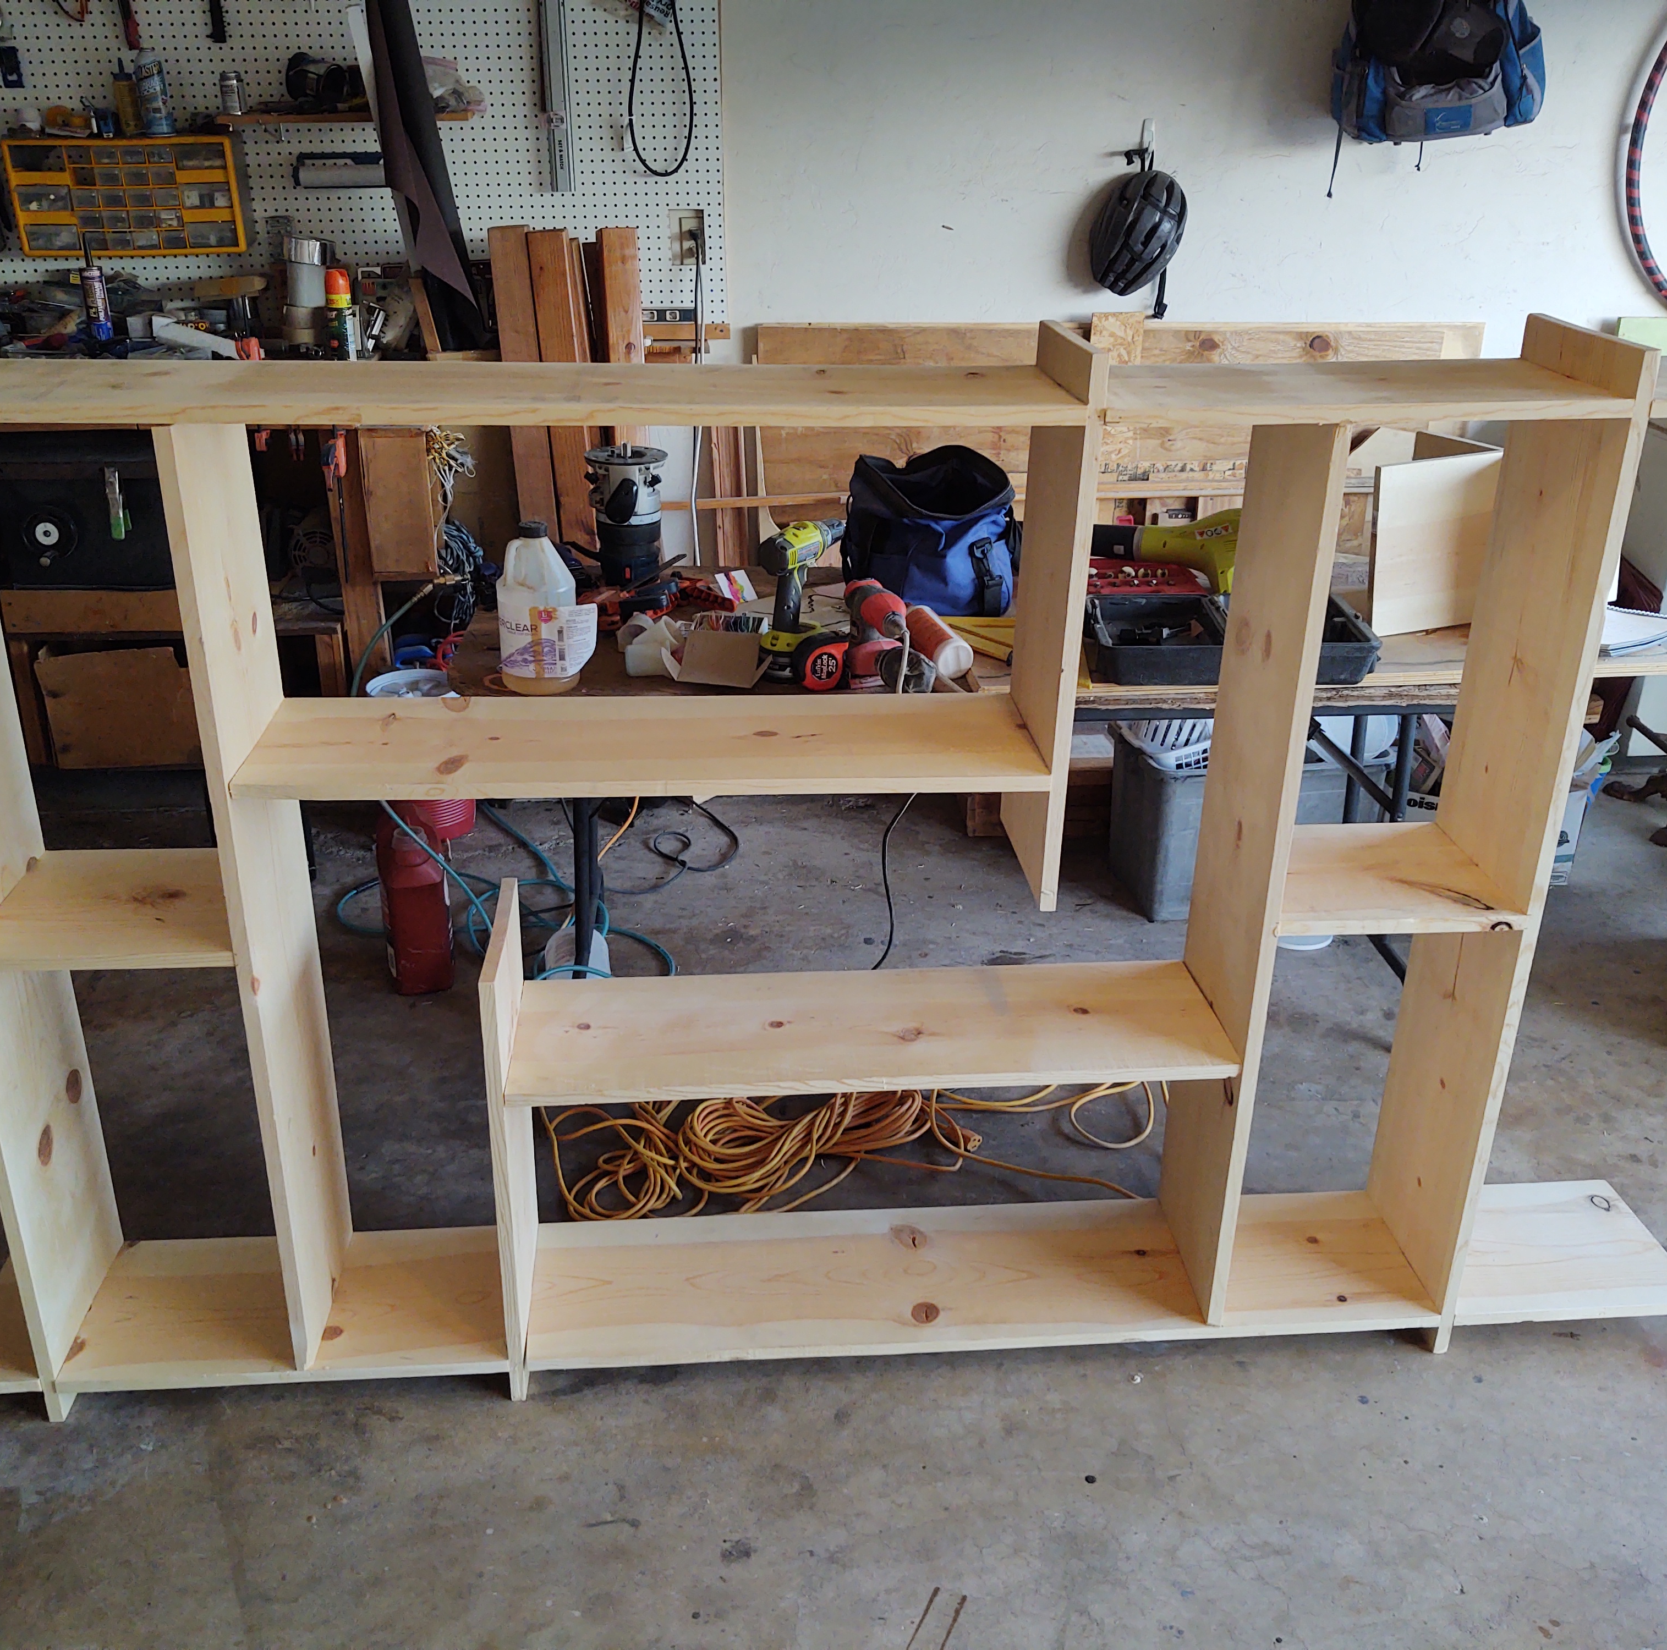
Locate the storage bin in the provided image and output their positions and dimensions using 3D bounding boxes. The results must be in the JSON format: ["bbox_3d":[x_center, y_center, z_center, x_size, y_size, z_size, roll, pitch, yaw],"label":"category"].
[{"bbox_3d":[0.868,-0.020,3.717,0.485,0.345,0.340,-4,25,-10],"label":"storage bin"}]

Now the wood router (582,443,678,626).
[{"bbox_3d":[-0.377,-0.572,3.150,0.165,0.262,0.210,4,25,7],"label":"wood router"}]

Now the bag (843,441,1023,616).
[{"bbox_3d":[0.175,-0.539,3.052,0.200,0.265,0.270,-22,33,-40],"label":"bag"}]

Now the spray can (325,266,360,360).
[{"bbox_3d":[-1.152,-1.193,4.030,0.065,0.235,0.065,1,25,0],"label":"spray can"}]

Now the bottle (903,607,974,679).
[{"bbox_3d":[0.154,-0.311,2.748,0.062,0.062,0.210,-7,33,-17],"label":"bottle"}]

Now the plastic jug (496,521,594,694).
[{"bbox_3d":[-0.452,-0.344,2.653,0.127,0.257,0.124,7,25,14],"label":"plastic jug"}]

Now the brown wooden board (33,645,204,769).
[{"bbox_3d":[-1.685,-0.281,4.149,0.435,0.295,0.018,-1,25,-4],"label":"brown wooden board"}]

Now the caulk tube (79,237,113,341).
[{"bbox_3d":[-1.630,-1.178,3.800,0.050,0.265,0.050,-1,25,1],"label":"caulk tube"}]

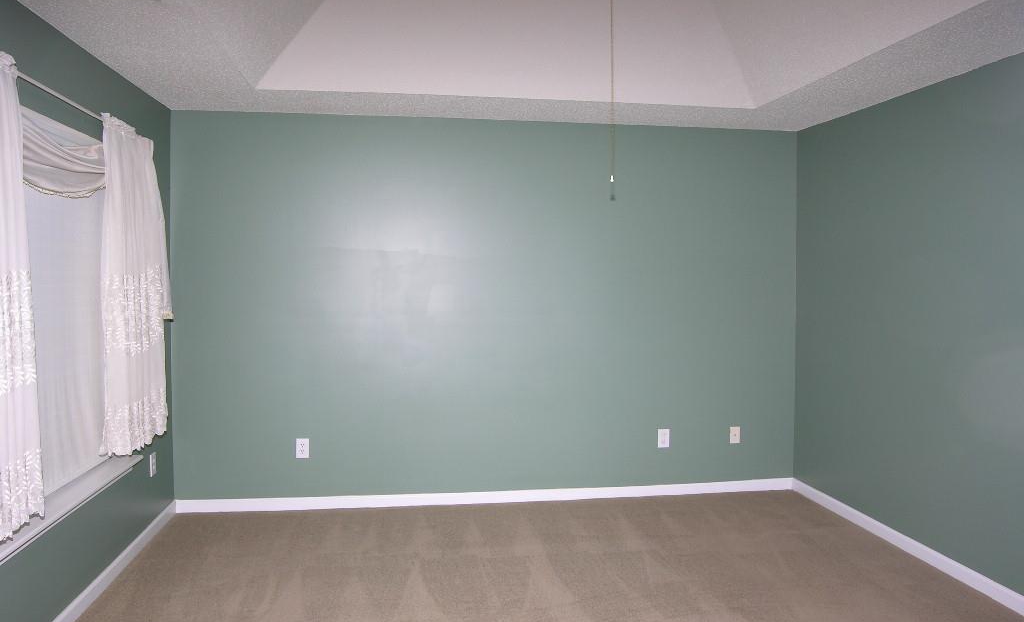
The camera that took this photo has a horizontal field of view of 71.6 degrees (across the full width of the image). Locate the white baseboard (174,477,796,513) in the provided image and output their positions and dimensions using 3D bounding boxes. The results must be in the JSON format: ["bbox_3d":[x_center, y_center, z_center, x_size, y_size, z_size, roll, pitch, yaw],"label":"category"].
[{"bbox_3d":[-0.053,1.196,4.604,4.027,0.082,0.020,0,3,-8],"label":"white baseboard"}]

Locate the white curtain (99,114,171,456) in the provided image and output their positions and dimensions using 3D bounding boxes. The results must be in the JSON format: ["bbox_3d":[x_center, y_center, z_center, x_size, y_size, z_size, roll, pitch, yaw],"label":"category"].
[{"bbox_3d":[-1.872,-0.112,3.598,0.120,1.576,0.803,0,3,-8],"label":"white curtain"}]

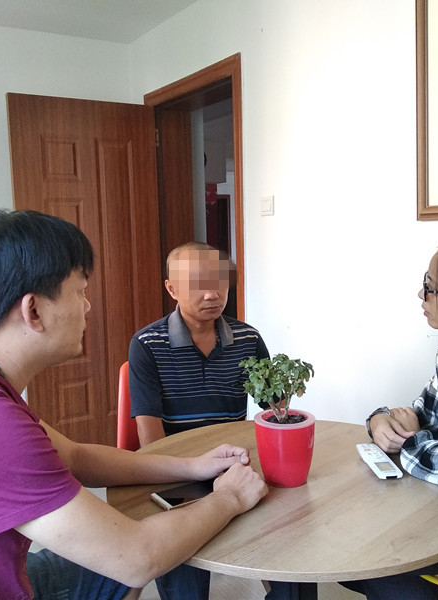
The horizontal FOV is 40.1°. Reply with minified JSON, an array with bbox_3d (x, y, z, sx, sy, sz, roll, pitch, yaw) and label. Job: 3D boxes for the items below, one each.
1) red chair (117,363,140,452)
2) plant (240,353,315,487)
[{"bbox_3d":[-0.093,0.656,1.950,0.480,0.820,0.530,-3,6,-14],"label":"red chair"},{"bbox_3d":[0.121,0.248,1.259,0.160,0.270,0.150,-1,6,0],"label":"plant"}]

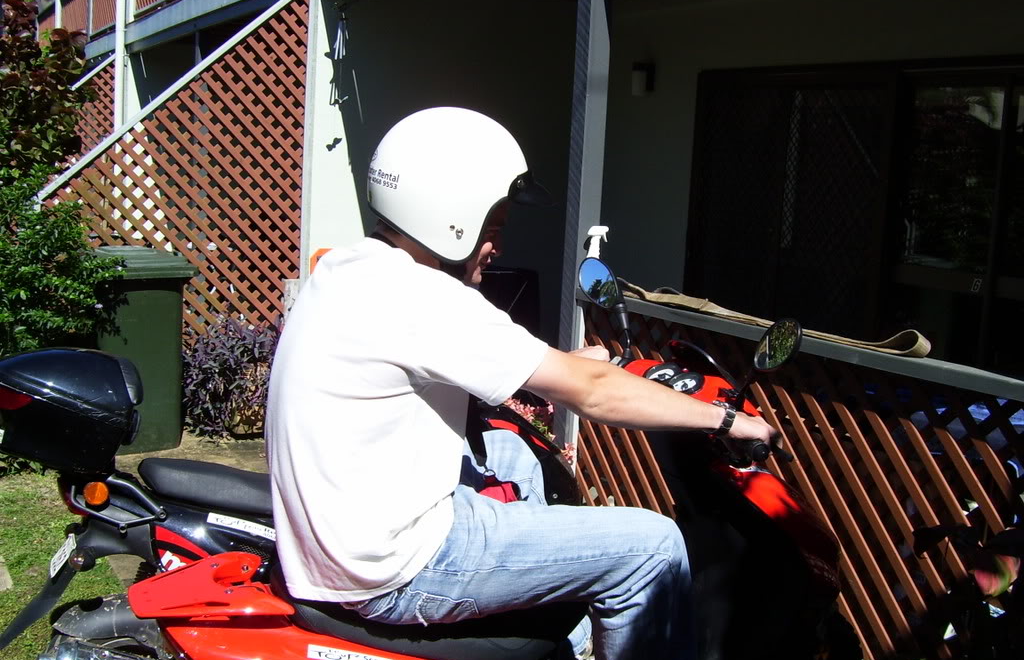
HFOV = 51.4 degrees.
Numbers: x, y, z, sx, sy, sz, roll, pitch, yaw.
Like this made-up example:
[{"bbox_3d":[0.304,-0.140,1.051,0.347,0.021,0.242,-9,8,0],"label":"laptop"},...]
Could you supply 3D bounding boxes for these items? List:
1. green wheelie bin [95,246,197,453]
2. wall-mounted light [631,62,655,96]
[{"bbox_3d":[-2.152,0.099,5.886,0.580,1.060,0.720,-4,11,-35],"label":"green wheelie bin"},{"bbox_3d":[0.901,-1.716,7.296,0.130,0.220,0.100,-3,10,-31],"label":"wall-mounted light"}]

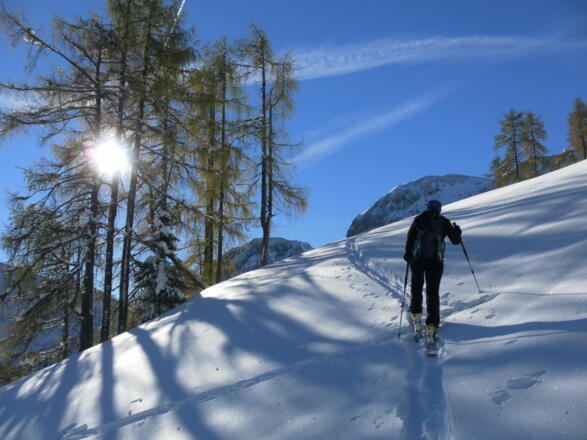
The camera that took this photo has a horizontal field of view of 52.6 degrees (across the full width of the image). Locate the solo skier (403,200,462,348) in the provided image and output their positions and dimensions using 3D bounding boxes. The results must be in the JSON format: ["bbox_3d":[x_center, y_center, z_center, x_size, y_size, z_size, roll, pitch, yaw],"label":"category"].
[{"bbox_3d":[1.733,0.661,7.400,0.720,1.770,0.720,-2,-12,7],"label":"solo skier"}]

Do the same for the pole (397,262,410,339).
[{"bbox_3d":[1.347,0.921,7.260,0.070,1.066,0.070,8,-17,2],"label":"pole"}]

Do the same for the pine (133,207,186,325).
[{"bbox_3d":[-4.516,1.567,20.000,1.900,4.200,1.900,0,-12,0],"label":"pine"}]

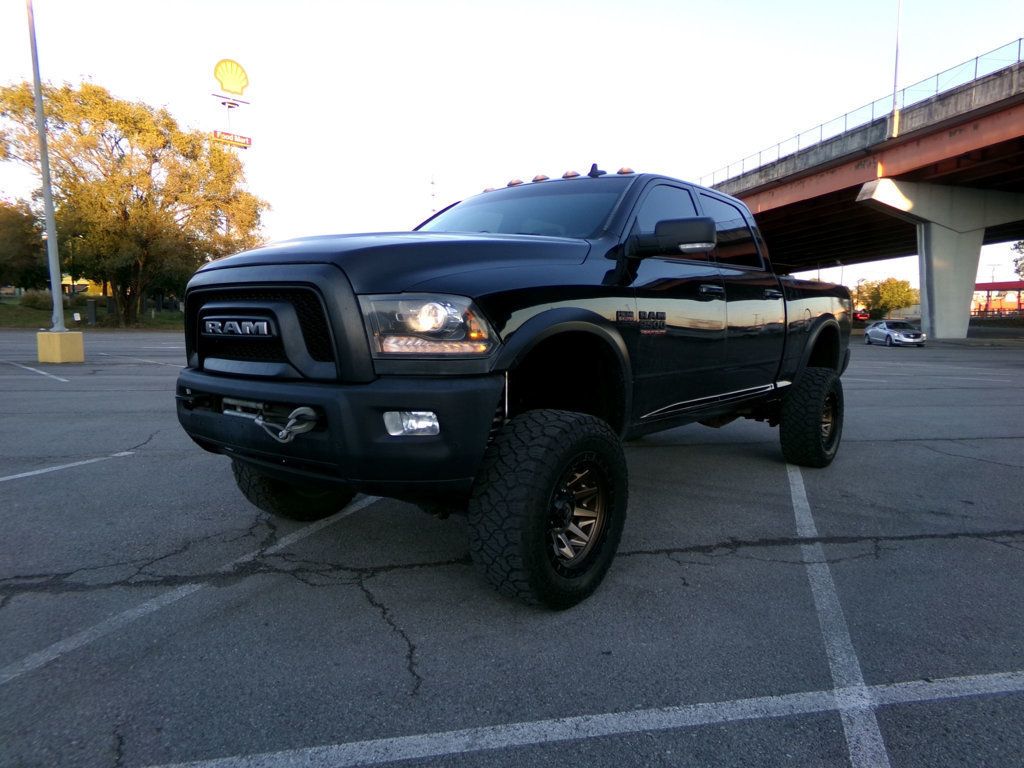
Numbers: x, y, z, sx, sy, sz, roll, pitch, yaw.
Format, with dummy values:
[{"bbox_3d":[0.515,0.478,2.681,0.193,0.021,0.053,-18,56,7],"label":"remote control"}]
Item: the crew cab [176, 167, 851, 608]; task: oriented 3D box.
[{"bbox_3d":[0.728,-0.297,5.315,2.270,2.180,5.980,5,7,39],"label":"crew cab"}]

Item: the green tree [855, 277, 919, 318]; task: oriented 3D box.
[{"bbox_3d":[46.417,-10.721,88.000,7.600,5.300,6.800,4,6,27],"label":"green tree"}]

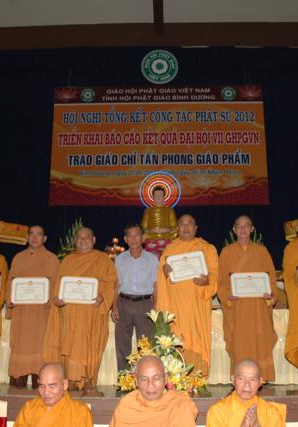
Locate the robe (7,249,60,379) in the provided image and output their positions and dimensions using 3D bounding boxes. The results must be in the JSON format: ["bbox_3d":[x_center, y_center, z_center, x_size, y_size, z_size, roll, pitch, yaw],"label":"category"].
[{"bbox_3d":[-1.143,0.957,4.766,0.510,1.269,0.420,1,-12,-3],"label":"robe"}]

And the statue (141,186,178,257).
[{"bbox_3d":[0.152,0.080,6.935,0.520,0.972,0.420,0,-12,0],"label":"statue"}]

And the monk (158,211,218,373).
[{"bbox_3d":[0.396,0.857,4.950,0.630,1.730,0.420,0,-12,0],"label":"monk"}]

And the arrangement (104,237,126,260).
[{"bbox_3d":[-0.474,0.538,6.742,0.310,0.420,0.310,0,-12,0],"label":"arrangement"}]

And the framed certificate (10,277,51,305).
[{"bbox_3d":[-1.179,0.766,4.775,0.378,0.270,0.025,1,-12,-5],"label":"framed certificate"}]

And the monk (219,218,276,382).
[{"bbox_3d":[1.028,0.865,5.009,0.599,1.717,0.430,0,-12,0],"label":"monk"}]

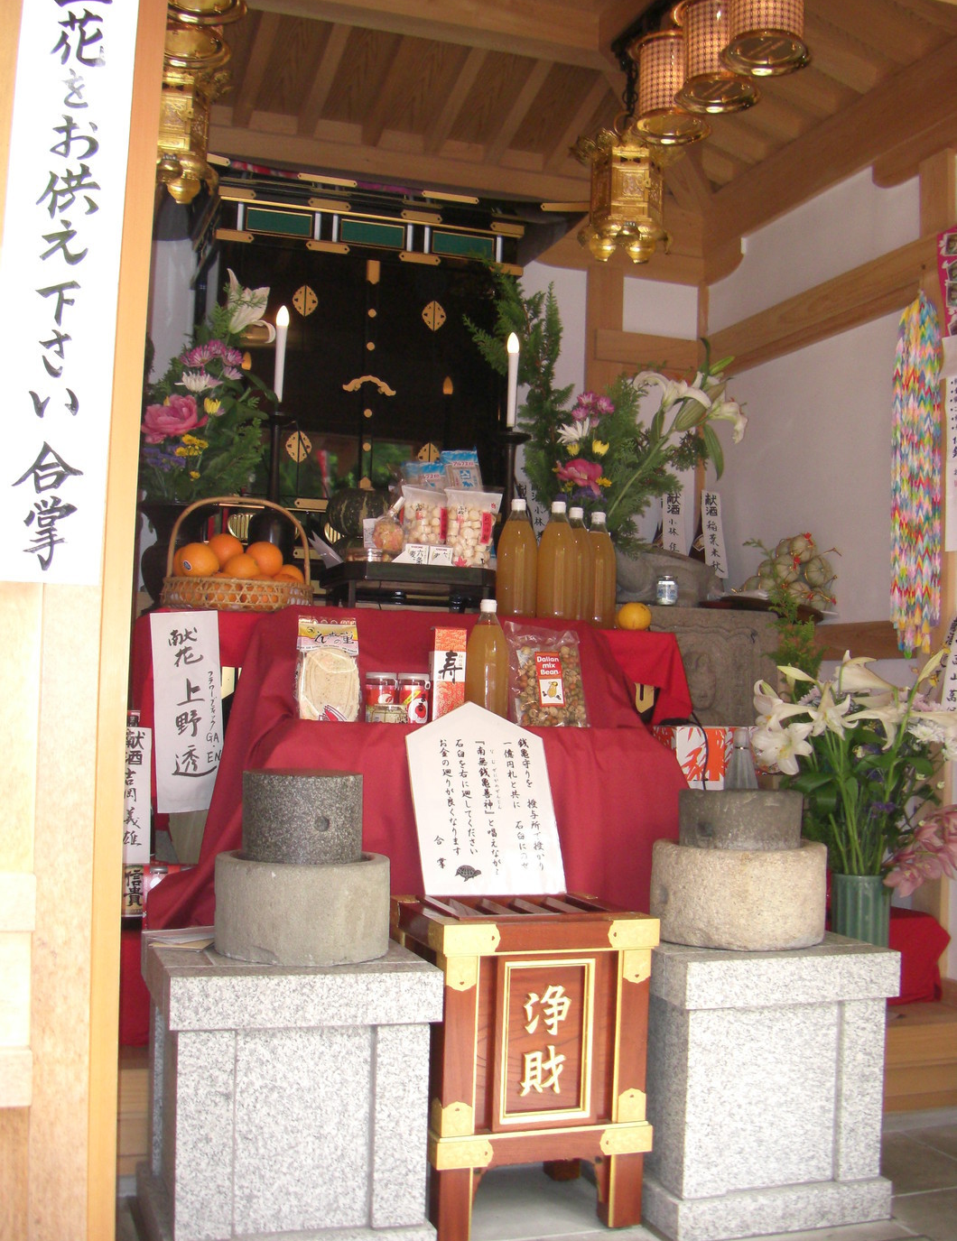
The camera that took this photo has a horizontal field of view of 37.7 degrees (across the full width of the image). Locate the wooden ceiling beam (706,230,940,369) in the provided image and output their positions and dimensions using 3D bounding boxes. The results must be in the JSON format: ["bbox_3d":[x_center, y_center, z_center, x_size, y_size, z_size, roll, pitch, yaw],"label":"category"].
[{"bbox_3d":[1.105,-1.004,4.567,0.110,0.130,1.300,3,-3,-20],"label":"wooden ceiling beam"}]

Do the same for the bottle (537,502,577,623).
[{"bbox_3d":[0.187,-0.142,3.317,0.097,0.280,0.097,2,-3,0],"label":"bottle"}]

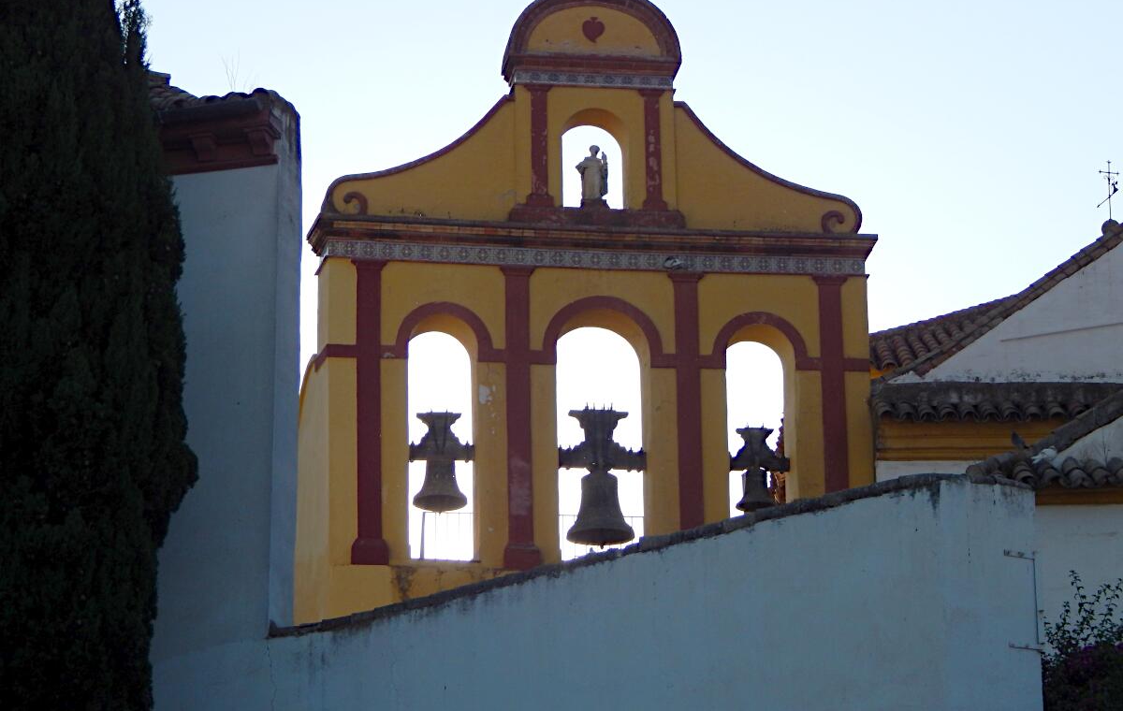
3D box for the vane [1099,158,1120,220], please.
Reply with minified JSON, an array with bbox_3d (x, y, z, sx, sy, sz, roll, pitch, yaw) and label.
[{"bbox_3d":[6.065,-1.828,47.663,0.240,0.705,0.580,4,-18,-15],"label":"vane"}]

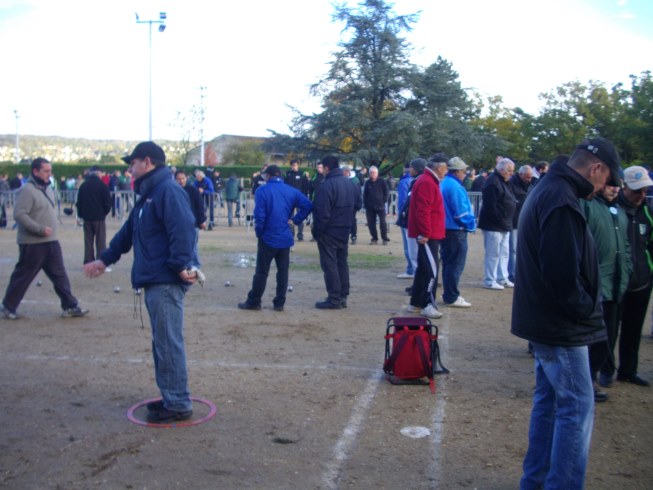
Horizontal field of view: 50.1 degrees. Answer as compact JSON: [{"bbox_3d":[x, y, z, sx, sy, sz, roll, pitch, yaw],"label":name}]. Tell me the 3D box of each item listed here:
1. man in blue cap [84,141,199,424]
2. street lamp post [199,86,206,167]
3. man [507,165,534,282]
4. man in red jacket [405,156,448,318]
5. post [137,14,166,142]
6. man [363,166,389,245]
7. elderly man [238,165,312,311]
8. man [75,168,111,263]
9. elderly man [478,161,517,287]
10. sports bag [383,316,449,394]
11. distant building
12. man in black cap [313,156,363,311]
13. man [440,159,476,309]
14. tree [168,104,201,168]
[{"bbox_3d":[-1.164,0.206,4.387,0.760,1.740,0.570,-1,6,-16],"label":"man in blue cap"},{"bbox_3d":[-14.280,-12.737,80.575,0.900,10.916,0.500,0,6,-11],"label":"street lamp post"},{"bbox_3d":[2.885,-0.308,10.138,0.420,1.710,0.520,6,8,41],"label":"man"},{"bbox_3d":[1.124,-0.109,7.588,0.460,1.757,0.530,2,6,11],"label":"man in red jacket"},{"bbox_3d":[-10.306,-8.351,41.363,1.800,10.651,0.800,0,6,-11],"label":"post"},{"bbox_3d":[1.127,-0.892,15.465,0.520,1.704,0.360,1,6,3],"label":"man"},{"bbox_3d":[-0.586,-0.100,7.908,0.730,1.630,0.460,-1,6,-17],"label":"elderly man"},{"bbox_3d":[-3.608,-0.457,10.817,0.550,1.610,0.380,0,6,-7],"label":"man"},{"bbox_3d":[2.351,-0.263,9.496,0.420,1.730,0.530,5,7,35],"label":"elderly man"},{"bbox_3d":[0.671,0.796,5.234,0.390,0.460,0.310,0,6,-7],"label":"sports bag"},{"bbox_3d":[-12.474,-15.341,123.010,16.000,7.134,20.000,4,7,27],"label":"distant building"},{"bbox_3d":[0.134,-0.157,8.094,0.420,1.730,0.530,7,8,43],"label":"man in black cap"},{"bbox_3d":[1.562,-0.158,8.224,0.440,1.743,0.520,-1,6,-17],"label":"man"},{"bbox_3d":[-11.587,-8.136,57.479,2.900,6.760,2.700,1,6,0],"label":"tree"}]

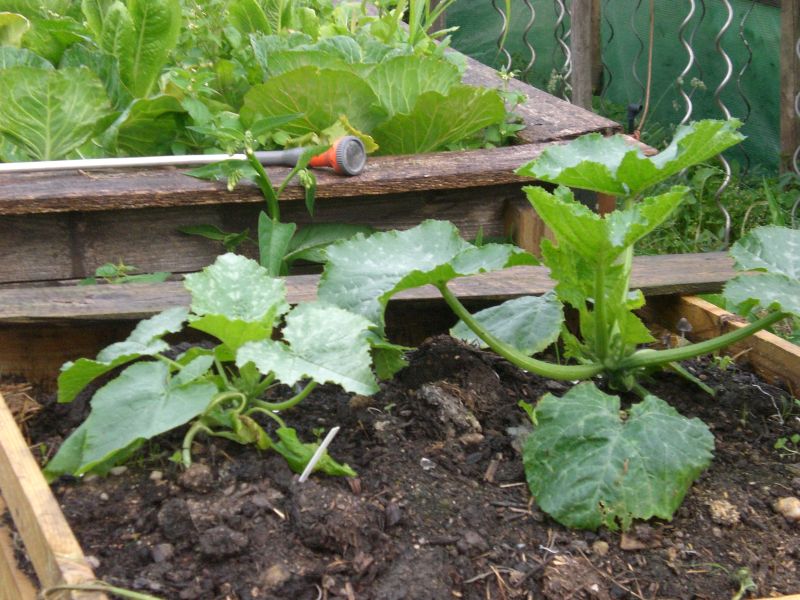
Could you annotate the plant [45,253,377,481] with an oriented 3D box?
[{"bbox_3d":[-0.247,0.065,2.360,0.430,0.215,0.400,0,18,0],"label":"plant"}]

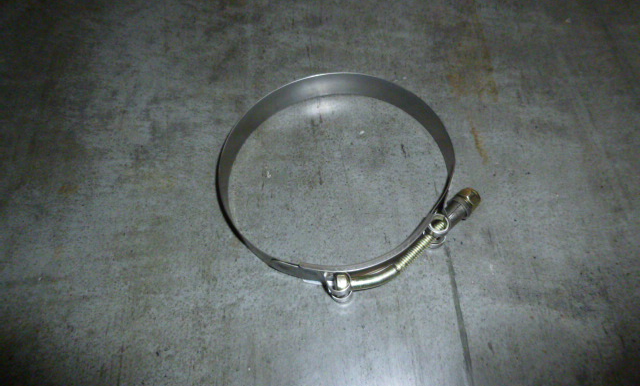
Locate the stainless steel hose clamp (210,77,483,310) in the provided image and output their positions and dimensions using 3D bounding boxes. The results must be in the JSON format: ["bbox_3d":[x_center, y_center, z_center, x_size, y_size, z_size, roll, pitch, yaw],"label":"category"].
[{"bbox_3d":[0.010,-0.012,0.254,0.126,0.019,0.132,-3,59,5],"label":"stainless steel hose clamp"}]

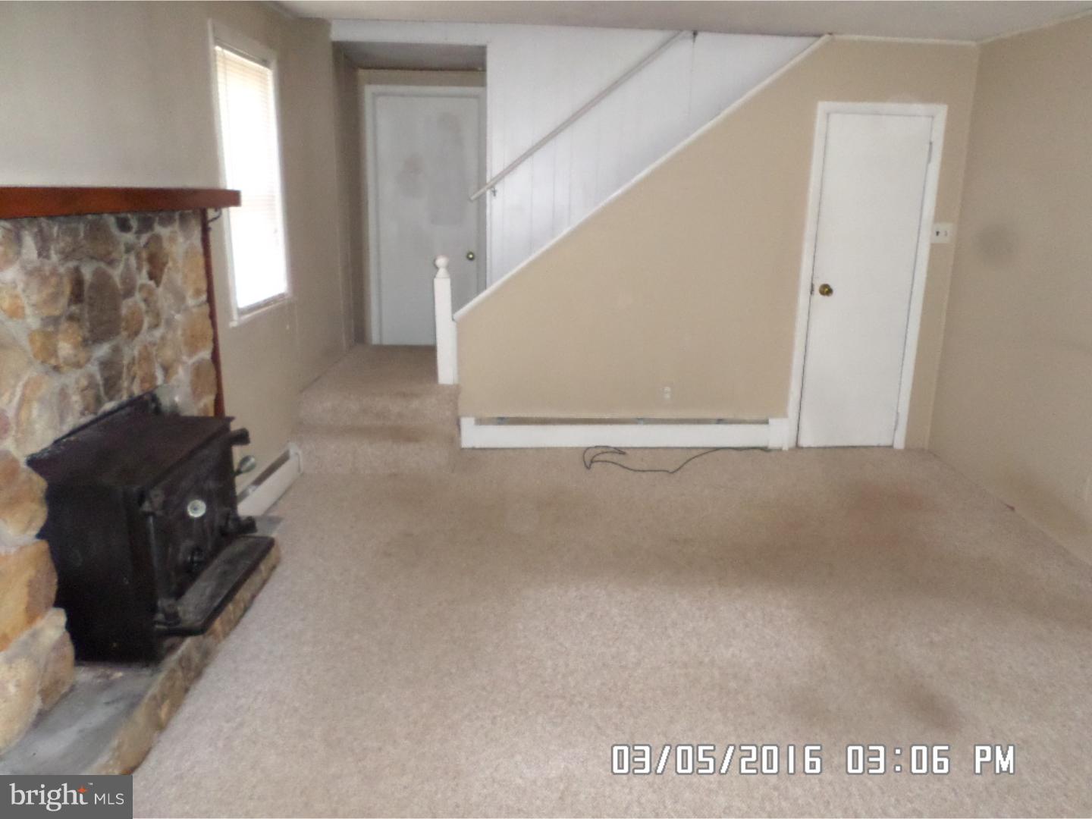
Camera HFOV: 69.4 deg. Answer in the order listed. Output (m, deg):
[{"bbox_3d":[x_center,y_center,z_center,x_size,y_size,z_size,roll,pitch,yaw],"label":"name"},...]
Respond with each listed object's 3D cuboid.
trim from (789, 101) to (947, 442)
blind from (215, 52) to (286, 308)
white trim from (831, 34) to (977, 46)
[{"bbox_3d":[1.921,-0.747,4.762,0.757,2.071,0.040,0,15,-2],"label":"trim"},{"bbox_3d":[-1.470,-1.146,4.006,0.040,1.175,0.825,0,15,-2],"label":"blind"},{"bbox_3d":[2.002,-2.061,4.408,0.827,0.030,0.025,2,14,-2],"label":"white trim"}]

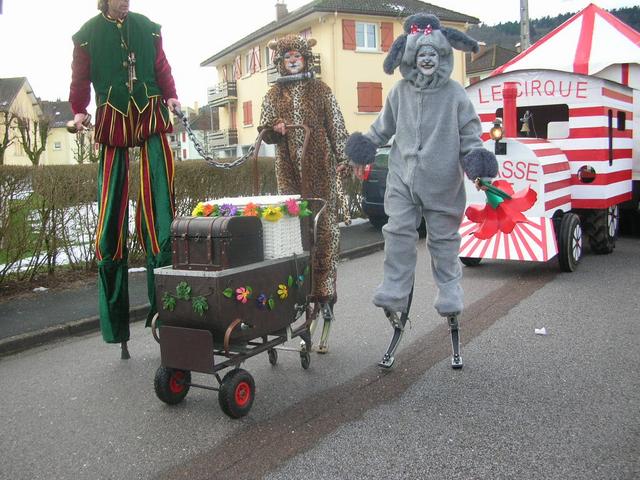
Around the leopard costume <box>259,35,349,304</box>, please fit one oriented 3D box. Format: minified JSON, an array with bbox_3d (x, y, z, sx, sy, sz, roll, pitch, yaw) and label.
[{"bbox_3d":[-0.098,-0.441,4.379,0.600,1.830,0.520,0,8,9],"label":"leopard costume"}]

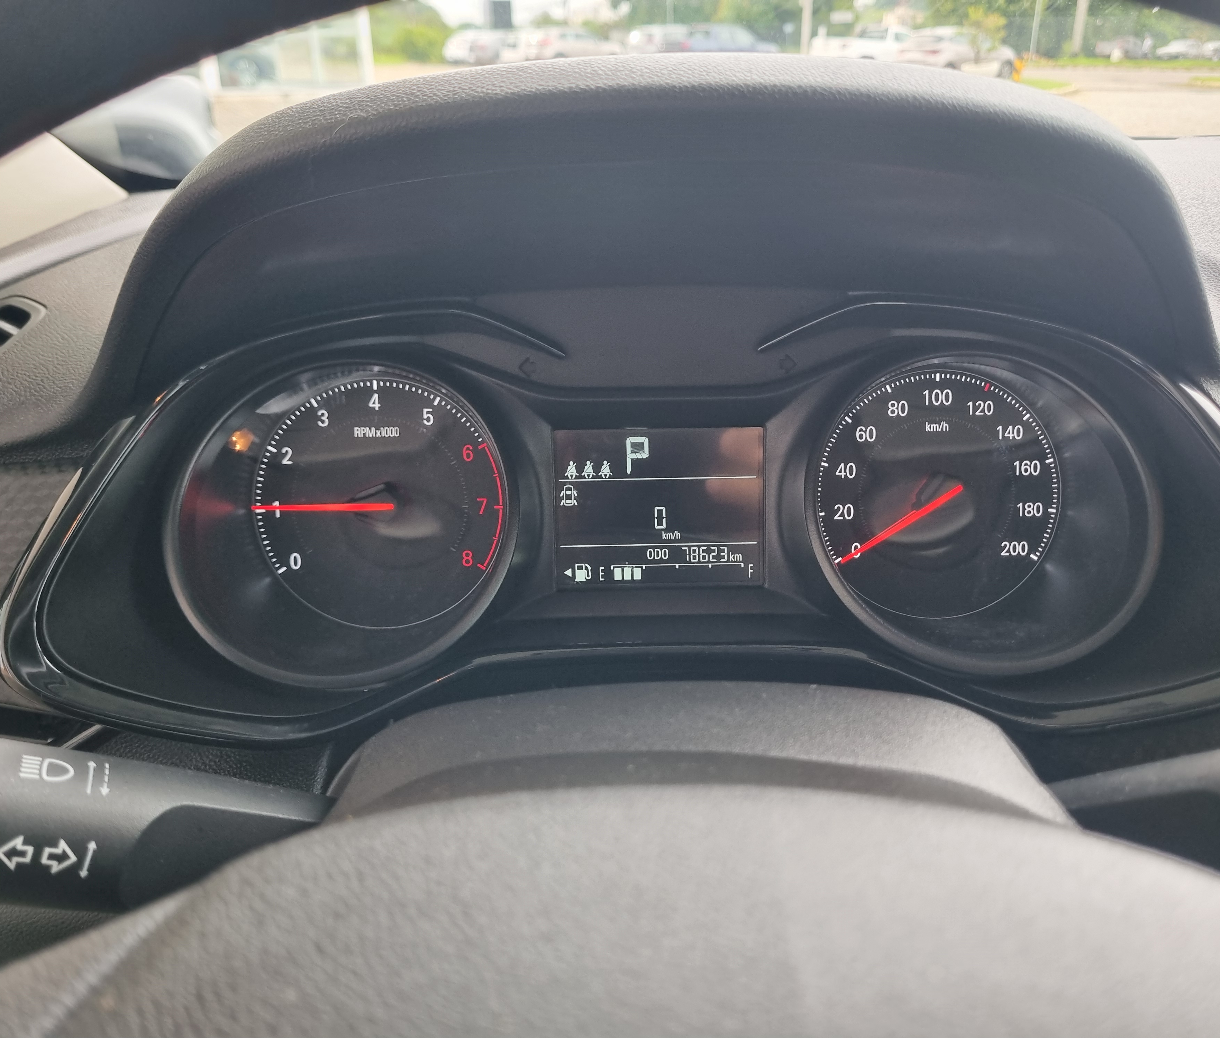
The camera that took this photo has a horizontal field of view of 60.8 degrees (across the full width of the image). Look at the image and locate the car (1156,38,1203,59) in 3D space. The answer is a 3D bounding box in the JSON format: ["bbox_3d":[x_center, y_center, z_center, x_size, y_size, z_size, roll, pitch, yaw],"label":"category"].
[{"bbox_3d":[43.089,-35.408,78.247,4.100,1.460,1.700,-14,28,-28],"label":"car"}]

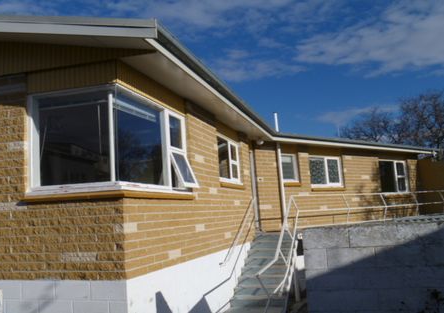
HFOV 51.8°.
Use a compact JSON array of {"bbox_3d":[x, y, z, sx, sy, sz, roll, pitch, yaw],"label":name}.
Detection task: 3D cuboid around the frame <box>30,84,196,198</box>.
[{"bbox_3d":[-1.399,-0.076,6.309,1.322,1.215,2.040,-5,-7,16],"label":"frame"}]

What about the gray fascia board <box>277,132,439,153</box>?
[{"bbox_3d":[4.462,-0.342,13.986,8.150,0.180,0.080,3,-9,-39],"label":"gray fascia board"}]

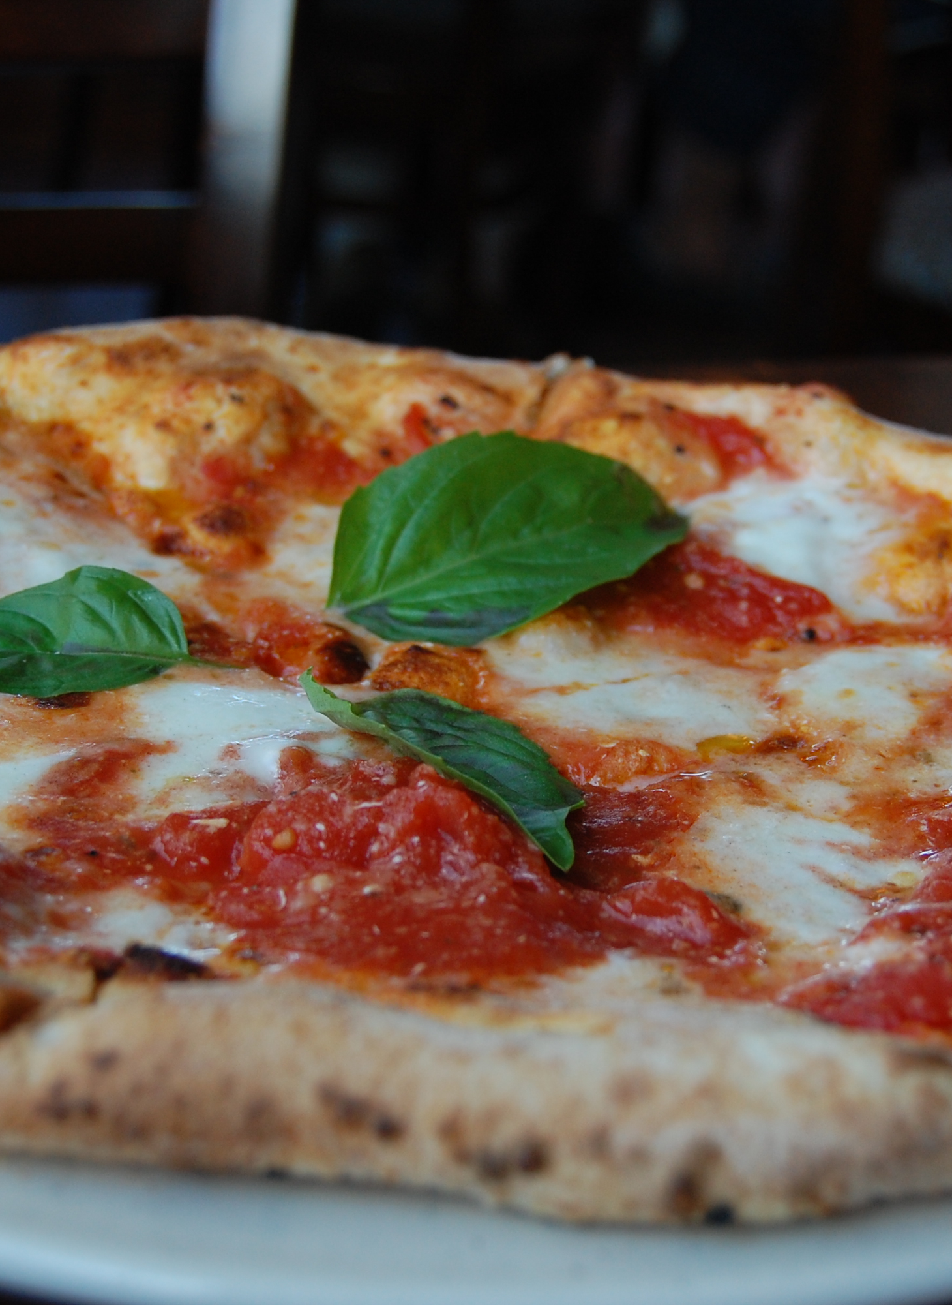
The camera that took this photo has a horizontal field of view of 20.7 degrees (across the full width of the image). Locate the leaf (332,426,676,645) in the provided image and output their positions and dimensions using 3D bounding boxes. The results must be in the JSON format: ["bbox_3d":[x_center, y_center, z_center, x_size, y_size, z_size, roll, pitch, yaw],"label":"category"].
[{"bbox_3d":[0.006,-0.020,0.458,0.065,0.013,0.042,-15,52,-20],"label":"leaf"}]

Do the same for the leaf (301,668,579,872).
[{"bbox_3d":[-0.004,0.016,0.387,0.022,0.012,0.053,-27,38,-33],"label":"leaf"}]

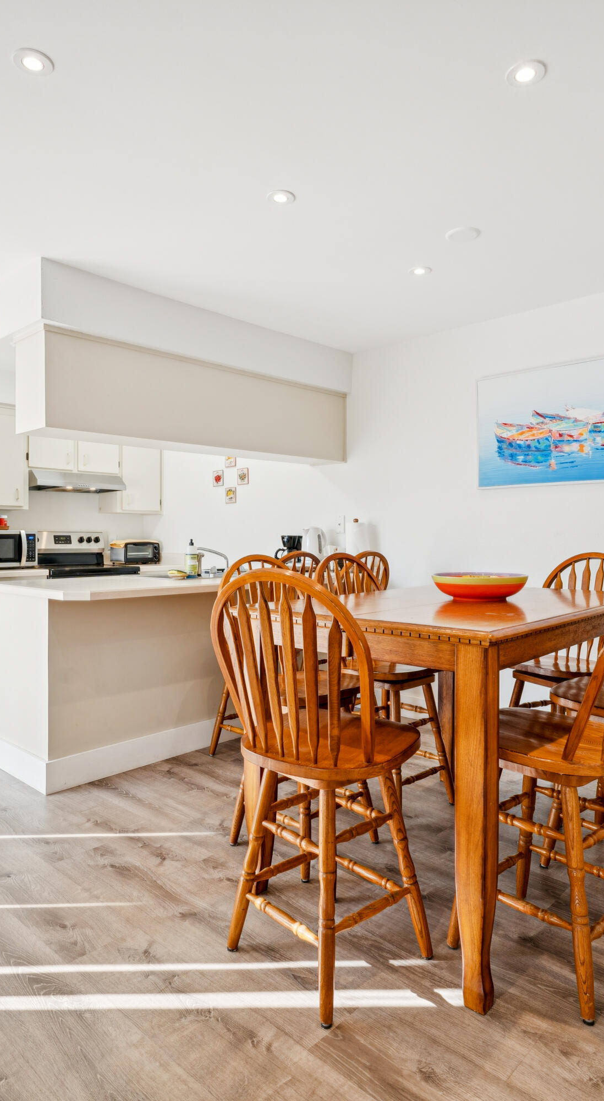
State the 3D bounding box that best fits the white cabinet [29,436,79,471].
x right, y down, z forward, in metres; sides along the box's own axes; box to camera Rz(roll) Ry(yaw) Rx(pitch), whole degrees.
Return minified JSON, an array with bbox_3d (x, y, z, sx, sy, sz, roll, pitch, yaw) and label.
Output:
[{"bbox_3d":[-2.052,-0.839,5.128,0.320,0.460,0.400,1,2,43],"label":"white cabinet"}]

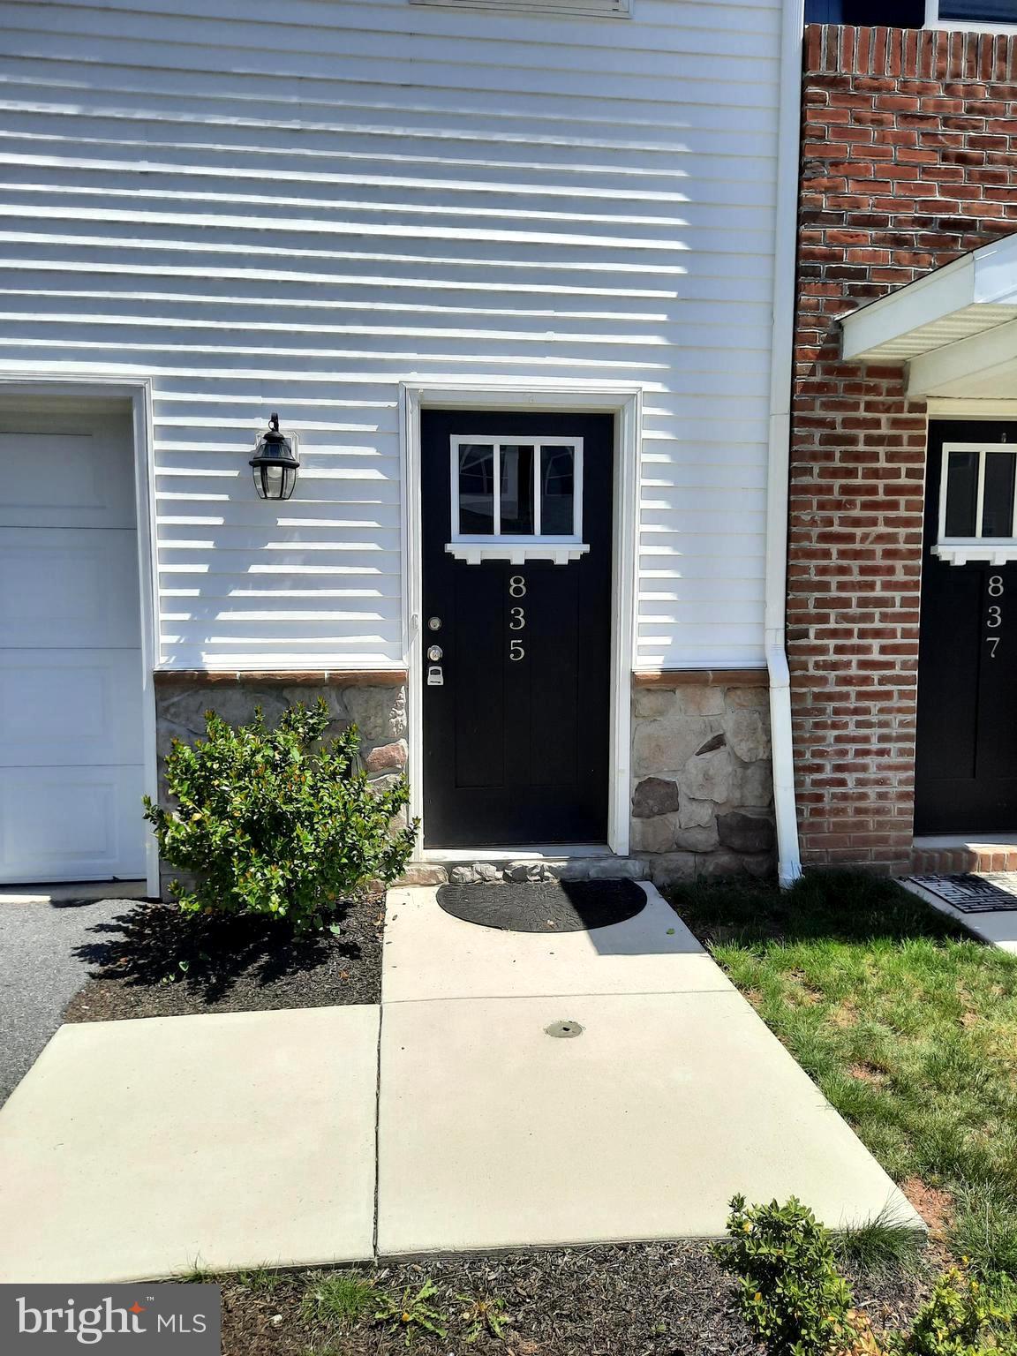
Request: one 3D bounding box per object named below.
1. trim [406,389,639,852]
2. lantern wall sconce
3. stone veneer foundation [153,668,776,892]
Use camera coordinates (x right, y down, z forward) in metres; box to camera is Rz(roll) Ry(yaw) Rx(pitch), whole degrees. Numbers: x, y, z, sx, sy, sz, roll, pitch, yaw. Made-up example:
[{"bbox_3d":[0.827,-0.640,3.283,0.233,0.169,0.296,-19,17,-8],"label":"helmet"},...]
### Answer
[{"bbox_3d":[0.053,-0.233,4.404,1.058,2.097,0.130,0,5,-7],"label":"trim"},{"bbox_3d":[-0.967,-0.916,4.057,0.208,0.354,0.240,0,5,-7],"label":"lantern wall sconce"},{"bbox_3d":[-0.125,0.462,4.359,2.765,1.015,0.140,0,5,-7],"label":"stone veneer foundation"}]

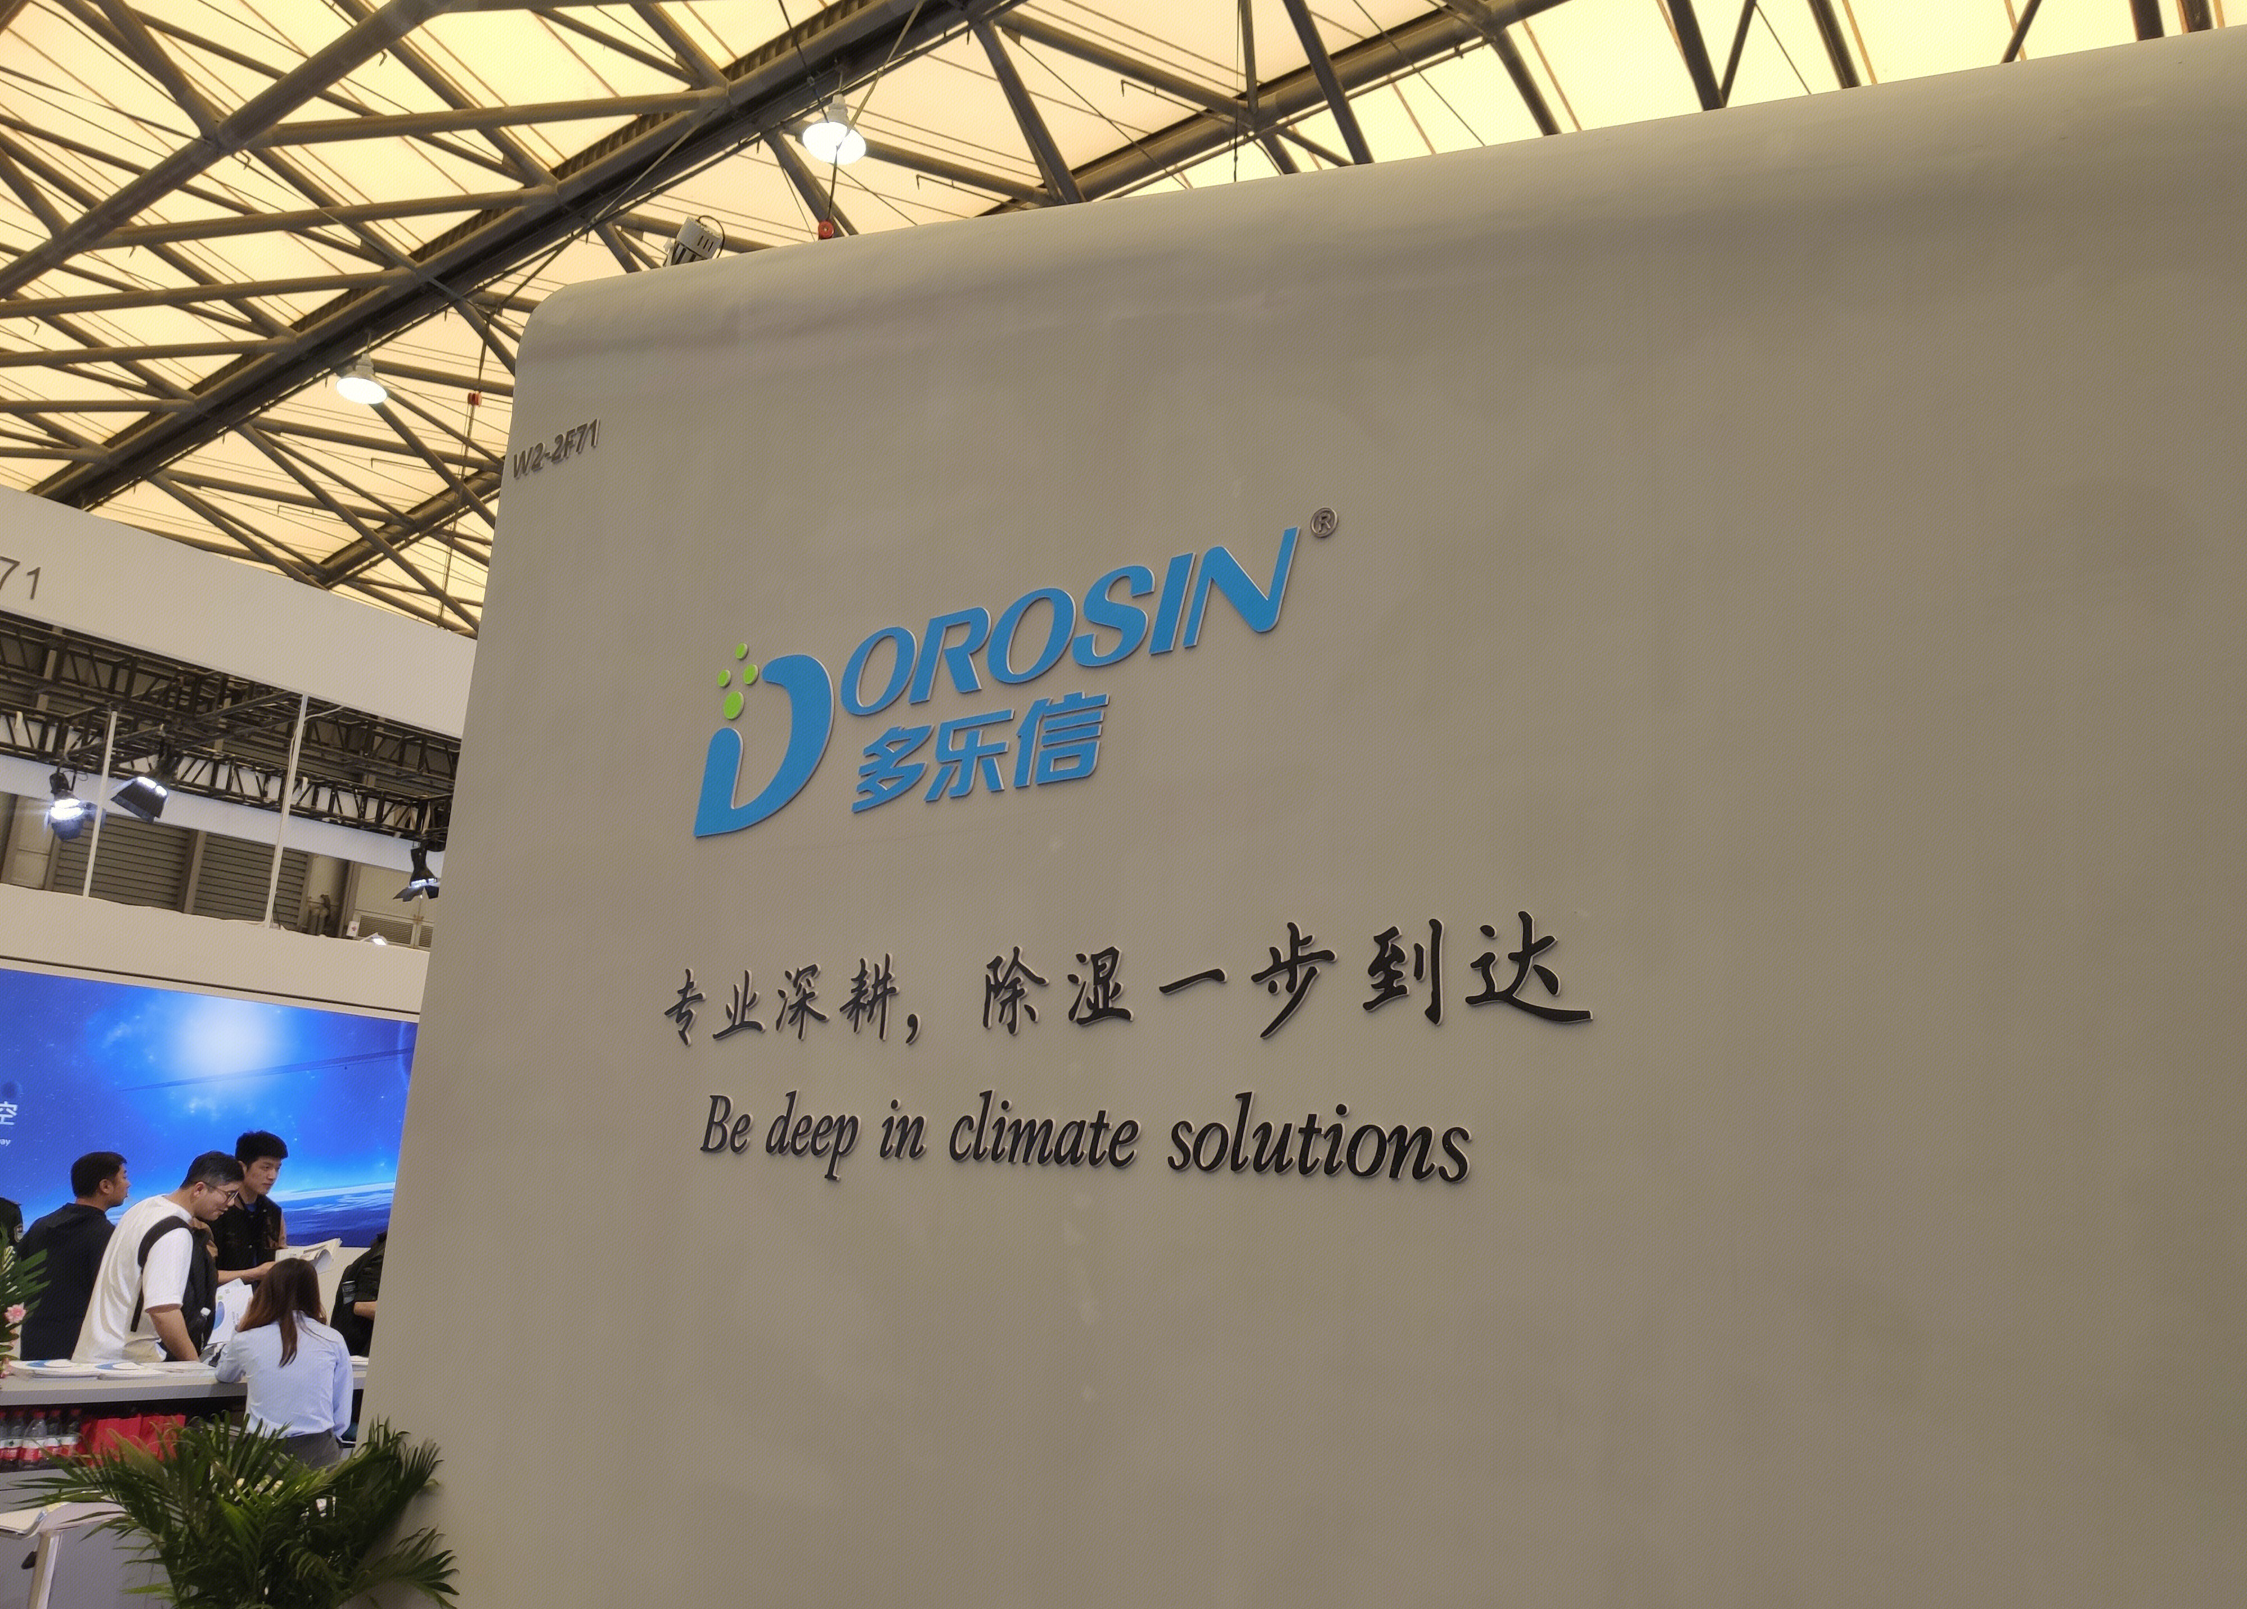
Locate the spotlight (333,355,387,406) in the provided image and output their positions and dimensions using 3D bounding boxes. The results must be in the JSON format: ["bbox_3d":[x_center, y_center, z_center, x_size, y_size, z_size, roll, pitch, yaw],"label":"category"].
[{"bbox_3d":[-9.459,-5.389,21.070,0.560,0.520,0.560,-8,-17,38],"label":"spotlight"}]

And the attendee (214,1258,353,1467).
[{"bbox_3d":[-3.041,2.301,6.077,0.470,1.270,0.620,14,-17,-37],"label":"attendee"}]

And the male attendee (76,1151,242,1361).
[{"bbox_3d":[-3.733,2.142,6.397,0.580,1.650,0.520,14,-17,-39],"label":"male attendee"}]

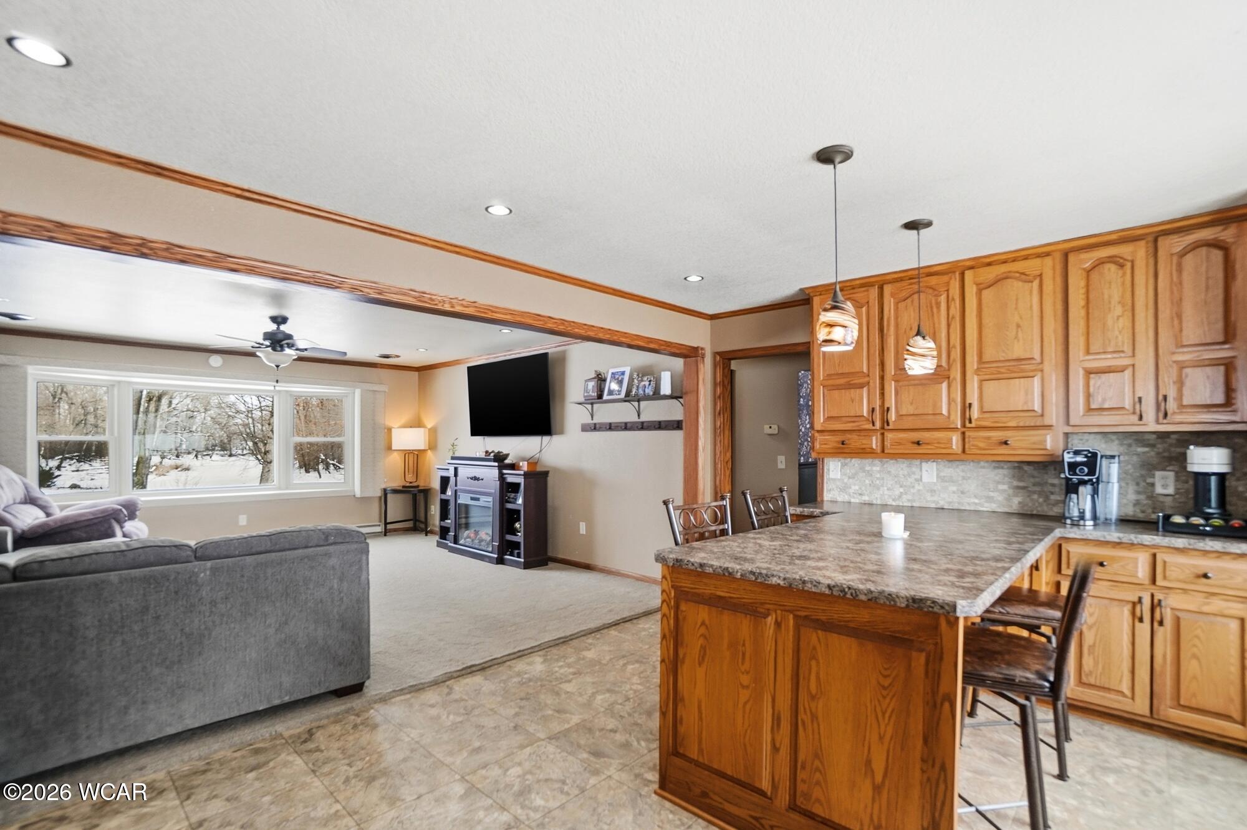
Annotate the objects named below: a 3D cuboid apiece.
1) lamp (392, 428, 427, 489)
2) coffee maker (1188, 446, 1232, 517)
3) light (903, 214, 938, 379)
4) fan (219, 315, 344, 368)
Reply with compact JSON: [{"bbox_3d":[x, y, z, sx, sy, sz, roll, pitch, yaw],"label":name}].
[{"bbox_3d":[-2.993,0.594,7.250,0.440,0.840,0.220,0,-2,0],"label":"lamp"},{"bbox_3d":[2.857,0.320,2.530,0.320,0.325,0.143,2,-3,-44],"label":"coffee maker"},{"bbox_3d":[1.493,-0.582,2.620,0.150,0.780,0.150,2,-3,-45],"label":"light"},{"bbox_3d":[-3.135,-0.677,4.720,1.130,0.490,1.130,2,-3,-45],"label":"fan"}]

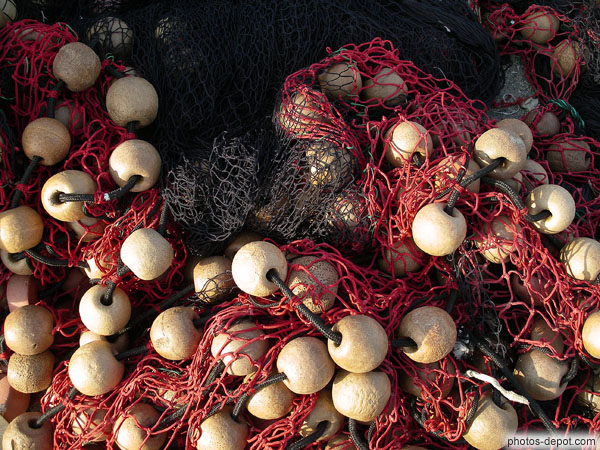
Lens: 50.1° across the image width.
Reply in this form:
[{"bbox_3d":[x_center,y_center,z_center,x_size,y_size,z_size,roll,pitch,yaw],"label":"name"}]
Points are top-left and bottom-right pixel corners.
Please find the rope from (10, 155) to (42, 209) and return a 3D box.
[{"bbox_3d":[-0.584,-0.089,1.365,0.020,0.147,0.019,18,32,-32],"label":"rope"}]

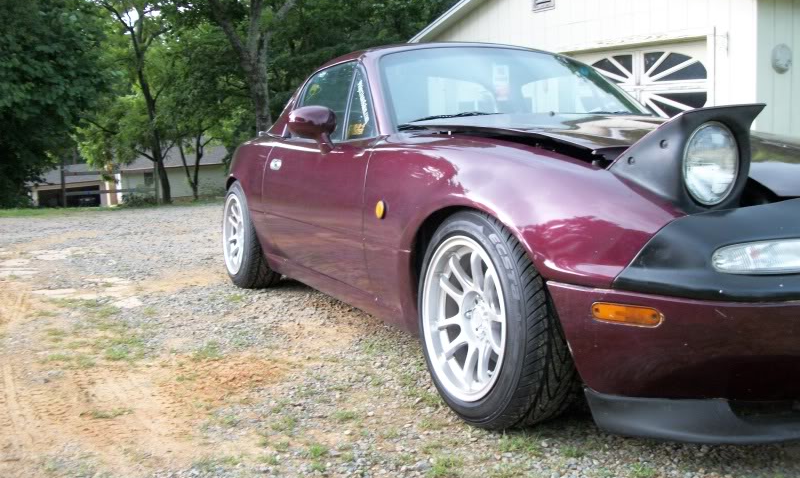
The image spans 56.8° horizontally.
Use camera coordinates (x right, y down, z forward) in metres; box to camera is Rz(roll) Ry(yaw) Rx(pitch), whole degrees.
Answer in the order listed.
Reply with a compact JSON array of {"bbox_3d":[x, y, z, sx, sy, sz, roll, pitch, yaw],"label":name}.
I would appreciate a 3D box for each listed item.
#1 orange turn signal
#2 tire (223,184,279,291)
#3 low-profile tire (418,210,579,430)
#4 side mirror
[{"bbox_3d":[0.463,0.152,1.500,0.145,0.041,0.030,5,8,35],"label":"orange turn signal"},{"bbox_3d":[-0.798,-0.028,3.986,0.210,0.580,0.580,-1,6,-27],"label":"tire"},{"bbox_3d":[0.252,0.207,1.988,0.210,0.580,0.580,0,6,-25],"label":"low-profile tire"},{"bbox_3d":[-0.318,-0.402,2.690,0.185,0.165,0.125,-4,8,-27],"label":"side mirror"}]

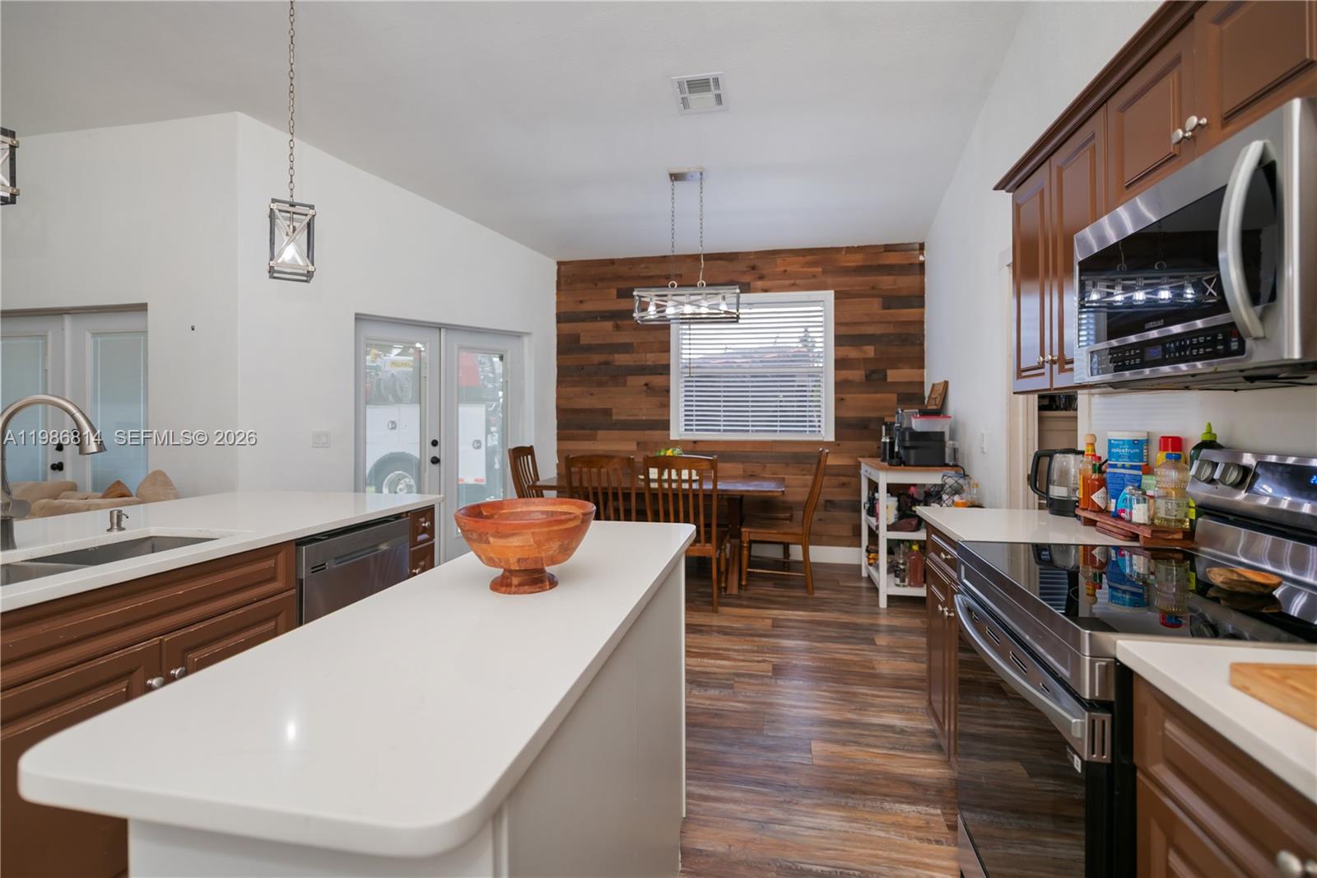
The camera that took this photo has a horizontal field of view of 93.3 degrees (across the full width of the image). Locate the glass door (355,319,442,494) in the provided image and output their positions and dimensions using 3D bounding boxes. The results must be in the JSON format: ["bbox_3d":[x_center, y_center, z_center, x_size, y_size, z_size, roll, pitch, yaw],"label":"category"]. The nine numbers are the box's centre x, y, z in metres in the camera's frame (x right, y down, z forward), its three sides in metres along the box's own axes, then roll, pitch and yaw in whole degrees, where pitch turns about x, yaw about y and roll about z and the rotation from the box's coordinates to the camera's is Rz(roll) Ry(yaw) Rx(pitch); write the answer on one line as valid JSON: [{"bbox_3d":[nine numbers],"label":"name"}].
[{"bbox_3d":[-2.102,0.079,5.025,0.730,2.030,0.045,-2,3,-42],"label":"glass door"}]

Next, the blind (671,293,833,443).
[{"bbox_3d":[0.822,-0.646,5.525,1.420,1.320,0.060,0,2,11],"label":"blind"}]

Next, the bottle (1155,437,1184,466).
[{"bbox_3d":[1.489,0.115,1.804,0.072,0.241,0.072,0,2,11],"label":"bottle"}]

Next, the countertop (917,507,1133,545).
[{"bbox_3d":[1.308,0.314,2.137,0.650,0.038,0.700,0,2,11],"label":"countertop"}]

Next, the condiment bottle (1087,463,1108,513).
[{"bbox_3d":[1.396,0.142,1.971,0.047,0.174,0.047,0,2,11],"label":"condiment bottle"}]

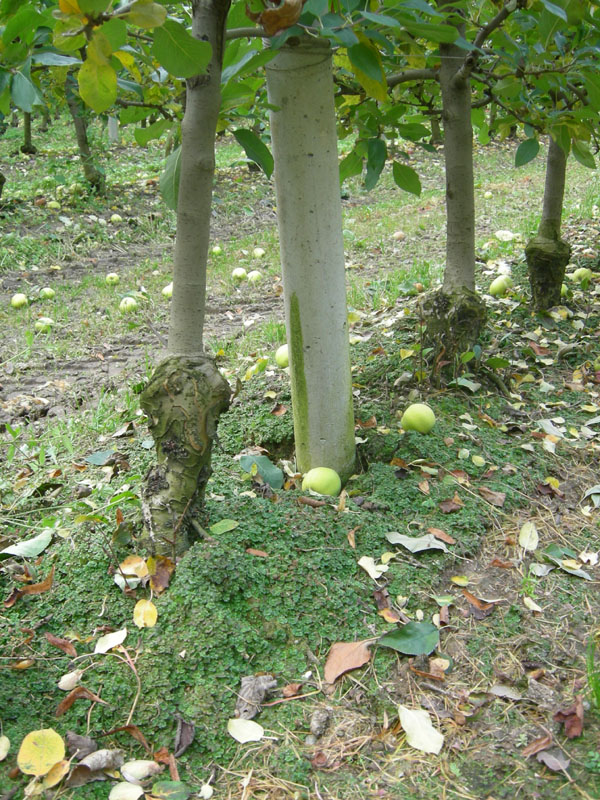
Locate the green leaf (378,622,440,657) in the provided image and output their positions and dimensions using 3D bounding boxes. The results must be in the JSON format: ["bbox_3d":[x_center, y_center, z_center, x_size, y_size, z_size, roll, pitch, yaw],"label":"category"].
[{"bbox_3d":[0.159,0.346,1.266,0.089,0.013,0.063,-9,31,-10],"label":"green leaf"}]

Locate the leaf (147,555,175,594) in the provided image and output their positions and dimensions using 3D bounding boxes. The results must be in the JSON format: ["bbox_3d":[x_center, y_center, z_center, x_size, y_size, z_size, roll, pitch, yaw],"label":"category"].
[{"bbox_3d":[-0.219,0.274,1.380,0.044,0.018,0.071,4,49,-4],"label":"leaf"}]

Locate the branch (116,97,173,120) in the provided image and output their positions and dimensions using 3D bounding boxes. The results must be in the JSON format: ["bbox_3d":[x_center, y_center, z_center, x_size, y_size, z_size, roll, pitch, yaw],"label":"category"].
[{"bbox_3d":[-0.257,-0.480,1.450,0.098,0.030,0.040,0,18,0],"label":"branch"}]

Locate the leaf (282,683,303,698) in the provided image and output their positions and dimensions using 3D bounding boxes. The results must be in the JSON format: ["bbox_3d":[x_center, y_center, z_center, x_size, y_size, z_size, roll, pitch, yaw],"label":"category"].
[{"bbox_3d":[-0.008,0.383,1.158,0.026,0.012,0.017,-9,33,-12],"label":"leaf"}]

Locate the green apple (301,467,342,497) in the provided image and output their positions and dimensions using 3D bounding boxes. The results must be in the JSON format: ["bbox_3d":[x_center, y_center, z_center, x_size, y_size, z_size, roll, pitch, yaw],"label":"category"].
[{"bbox_3d":[0.043,0.168,1.750,0.077,0.068,0.077,0,18,0],"label":"green apple"}]

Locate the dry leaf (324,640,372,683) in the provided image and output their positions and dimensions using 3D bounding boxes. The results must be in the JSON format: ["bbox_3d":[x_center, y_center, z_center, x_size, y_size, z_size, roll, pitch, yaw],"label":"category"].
[{"bbox_3d":[0.066,0.358,1.203,0.059,0.015,0.082,16,33,26],"label":"dry leaf"}]

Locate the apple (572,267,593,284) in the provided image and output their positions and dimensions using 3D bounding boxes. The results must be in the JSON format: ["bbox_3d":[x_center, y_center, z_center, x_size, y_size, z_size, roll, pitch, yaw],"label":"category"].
[{"bbox_3d":[1.100,-0.487,3.420,0.075,0.068,0.075,0,17,0],"label":"apple"}]

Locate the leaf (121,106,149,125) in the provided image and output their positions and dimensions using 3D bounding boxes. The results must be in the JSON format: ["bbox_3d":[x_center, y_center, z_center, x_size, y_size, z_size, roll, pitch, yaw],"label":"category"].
[{"bbox_3d":[-0.270,-0.470,1.450,0.062,0.014,0.045,-18,52,-21],"label":"leaf"}]

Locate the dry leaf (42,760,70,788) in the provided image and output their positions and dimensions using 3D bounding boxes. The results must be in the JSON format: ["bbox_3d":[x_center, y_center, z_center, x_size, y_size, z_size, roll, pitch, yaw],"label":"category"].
[{"bbox_3d":[-0.279,0.428,1.004,0.022,0.012,0.046,11,29,19],"label":"dry leaf"}]

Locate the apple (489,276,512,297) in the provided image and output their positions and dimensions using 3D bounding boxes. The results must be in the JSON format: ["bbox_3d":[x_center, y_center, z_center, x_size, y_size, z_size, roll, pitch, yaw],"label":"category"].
[{"bbox_3d":[0.598,-0.335,2.600,0.074,0.070,0.074,0,21,0],"label":"apple"}]

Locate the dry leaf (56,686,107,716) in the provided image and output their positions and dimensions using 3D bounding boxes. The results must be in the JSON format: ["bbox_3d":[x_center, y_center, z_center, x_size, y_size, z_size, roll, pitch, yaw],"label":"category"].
[{"bbox_3d":[-0.291,0.402,1.170,0.066,0.022,0.040,0,18,0],"label":"dry leaf"}]

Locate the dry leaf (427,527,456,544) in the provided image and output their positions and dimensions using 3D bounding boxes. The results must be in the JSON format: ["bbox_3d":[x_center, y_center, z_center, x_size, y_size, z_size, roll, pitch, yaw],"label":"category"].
[{"bbox_3d":[0.246,0.236,1.529,0.054,0.012,0.017,24,43,35],"label":"dry leaf"}]

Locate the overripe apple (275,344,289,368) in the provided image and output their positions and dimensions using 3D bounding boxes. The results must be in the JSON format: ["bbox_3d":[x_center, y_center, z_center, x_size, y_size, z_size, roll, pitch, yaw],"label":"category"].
[{"bbox_3d":[-0.038,-0.139,2.800,0.075,0.070,0.075,0,18,0],"label":"overripe apple"}]

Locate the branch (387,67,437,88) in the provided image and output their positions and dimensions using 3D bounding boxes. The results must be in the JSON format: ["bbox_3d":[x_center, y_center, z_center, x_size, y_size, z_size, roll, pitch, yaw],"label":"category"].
[{"bbox_3d":[0.232,-0.671,1.830,0.108,0.036,0.032,6,21,-2],"label":"branch"}]

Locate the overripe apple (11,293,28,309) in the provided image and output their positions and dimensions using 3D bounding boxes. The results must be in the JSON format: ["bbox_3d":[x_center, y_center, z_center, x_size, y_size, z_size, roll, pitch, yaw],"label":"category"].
[{"bbox_3d":[-1.292,-0.459,4.050,0.075,0.068,0.075,0,18,0],"label":"overripe apple"}]

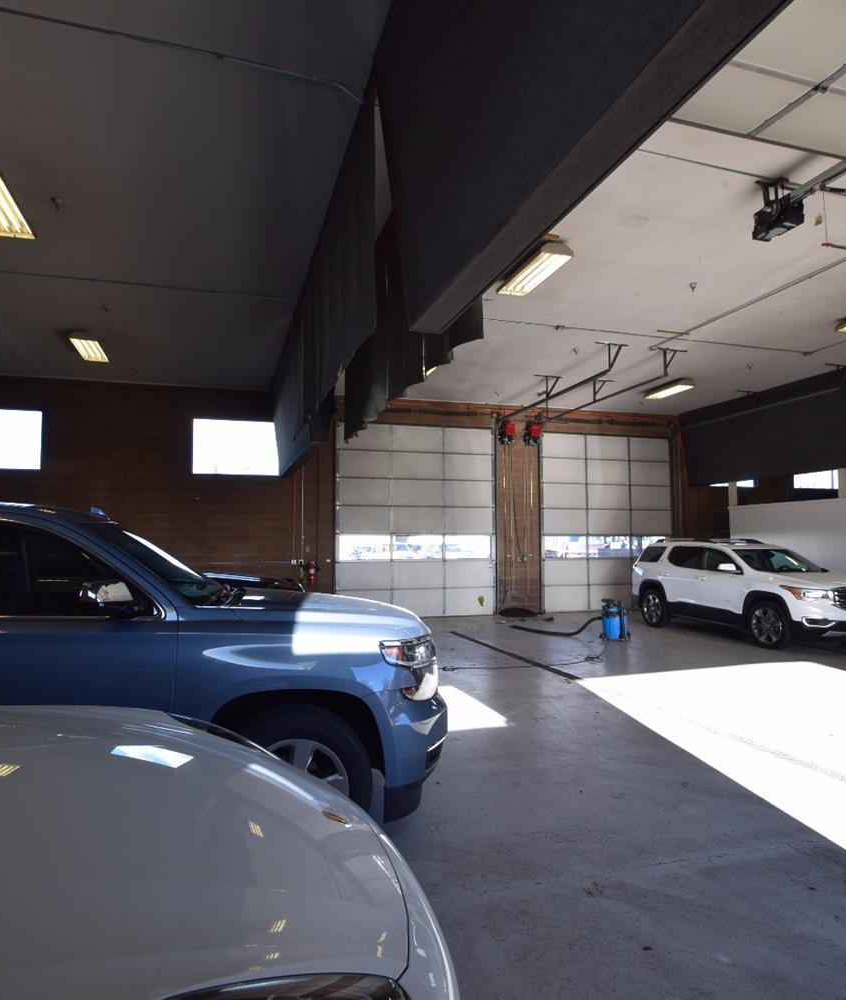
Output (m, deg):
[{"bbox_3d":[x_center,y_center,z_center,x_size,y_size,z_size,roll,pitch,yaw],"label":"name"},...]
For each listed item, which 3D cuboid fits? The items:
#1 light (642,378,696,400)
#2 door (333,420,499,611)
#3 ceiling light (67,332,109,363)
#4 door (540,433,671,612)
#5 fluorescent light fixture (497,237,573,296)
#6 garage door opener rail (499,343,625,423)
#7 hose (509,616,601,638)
[{"bbox_3d":[5.315,-2.382,13.492,0.400,0.140,1.180,1,-4,-18],"label":"light"},{"bbox_3d":[-0.083,0.480,14.226,3.806,4.317,0.080,1,-4,-18],"label":"door"},{"bbox_3d":[-5.409,-2.487,10.186,0.400,0.140,1.180,1,-4,-18],"label":"ceiling light"},{"bbox_3d":[4.692,0.565,15.781,3.802,4.402,0.080,1,-4,-18],"label":"door"},{"bbox_3d":[1.310,-2.738,7.462,0.400,0.140,1.180,1,-4,-18],"label":"fluorescent light fixture"},{"bbox_3d":[2.509,-2.210,12.540,0.600,0.520,4.400,1,-4,-18],"label":"garage door opener rail"},{"bbox_3d":[2.295,2.278,11.562,0.382,0.400,2.231,2,-5,-38],"label":"hose"}]

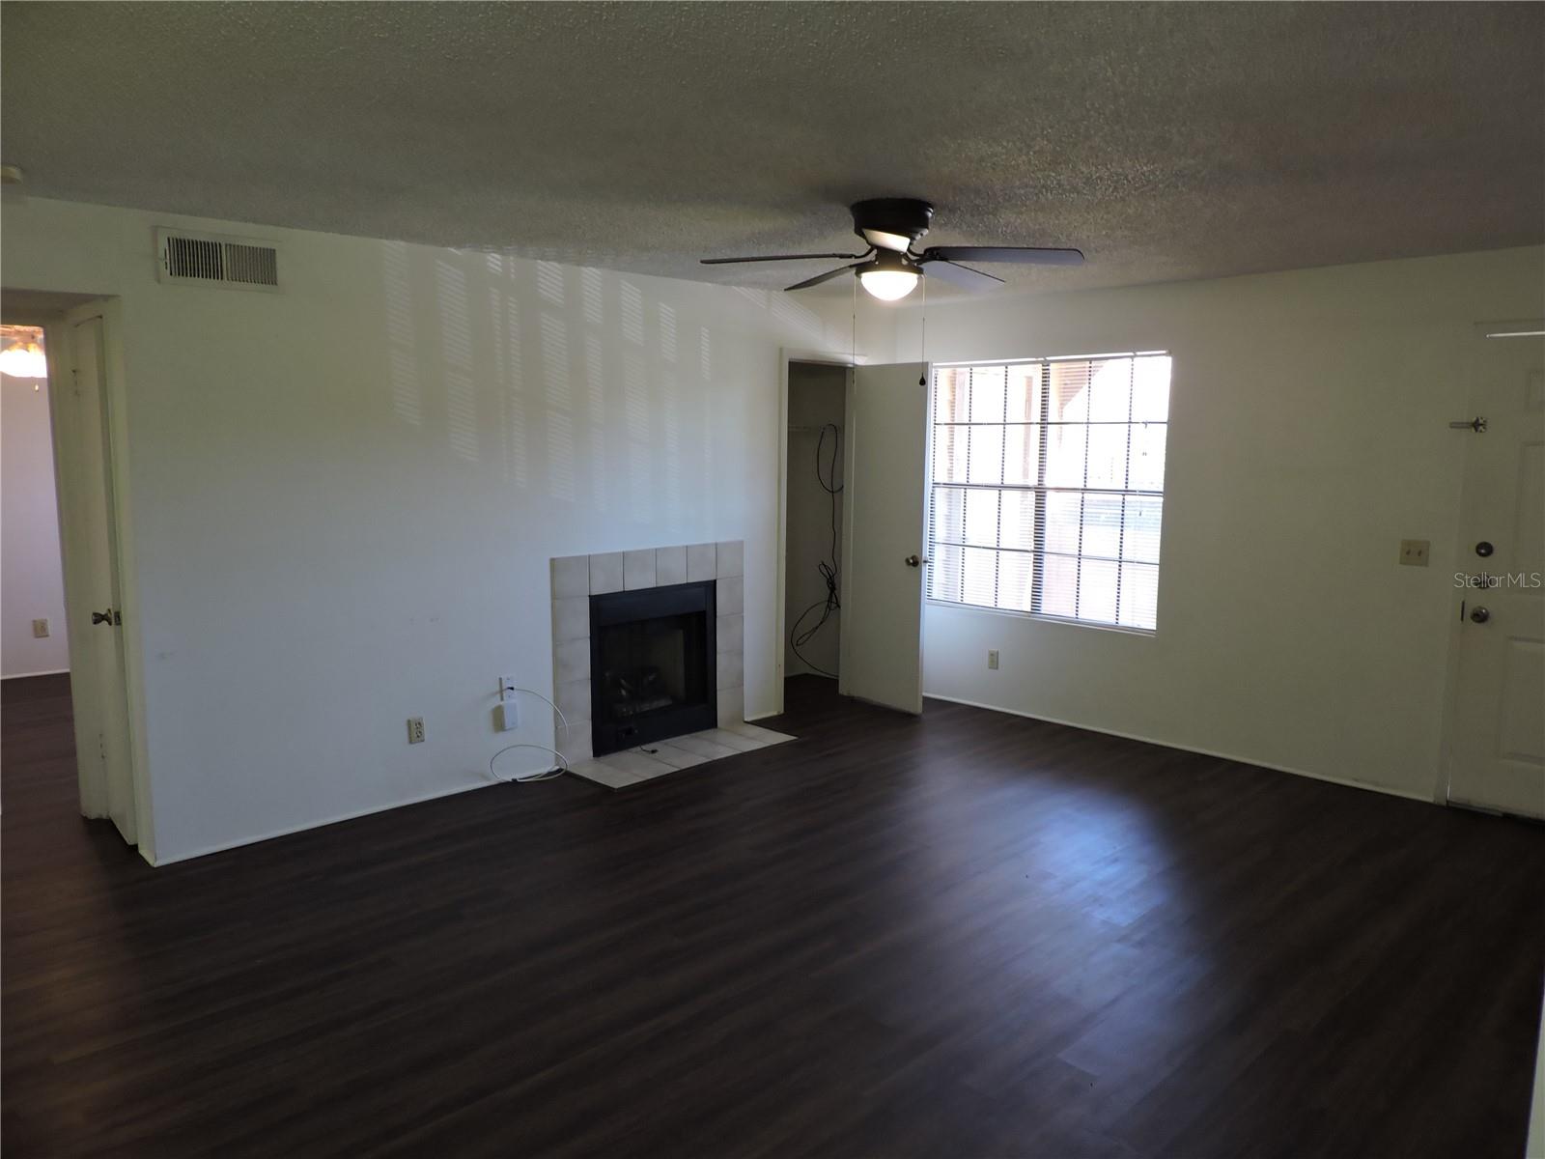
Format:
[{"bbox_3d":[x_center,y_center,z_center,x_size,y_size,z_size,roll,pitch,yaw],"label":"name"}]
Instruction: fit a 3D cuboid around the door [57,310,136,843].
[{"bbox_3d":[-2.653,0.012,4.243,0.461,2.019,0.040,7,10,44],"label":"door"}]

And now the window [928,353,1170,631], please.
[{"bbox_3d":[1.513,-0.514,6.106,1.487,1.439,0.045,7,10,44],"label":"window"}]

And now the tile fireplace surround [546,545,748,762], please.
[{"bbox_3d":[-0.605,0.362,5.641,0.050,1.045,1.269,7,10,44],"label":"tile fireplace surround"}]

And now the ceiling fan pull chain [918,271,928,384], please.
[{"bbox_3d":[0.526,-0.879,3.756,0.022,0.385,0.022,1,7,6],"label":"ceiling fan pull chain"}]

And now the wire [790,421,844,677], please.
[{"bbox_3d":[0.296,-0.194,7.205,0.360,1.698,0.170,7,10,44],"label":"wire"}]

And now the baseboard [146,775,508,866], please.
[{"bbox_3d":[-1.741,0.998,4.576,0.016,0.038,1.612,7,10,44],"label":"baseboard"}]

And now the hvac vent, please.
[{"bbox_3d":[-2.038,-1.177,3.976,0.030,0.193,0.428,7,10,44],"label":"hvac vent"}]

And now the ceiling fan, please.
[{"bbox_3d":[0.417,-1.125,3.733,1.310,0.330,1.280,1,7,6],"label":"ceiling fan"}]

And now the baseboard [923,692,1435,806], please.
[{"bbox_3d":[1.860,0.854,5.875,3.085,0.040,0.016,7,10,44],"label":"baseboard"}]

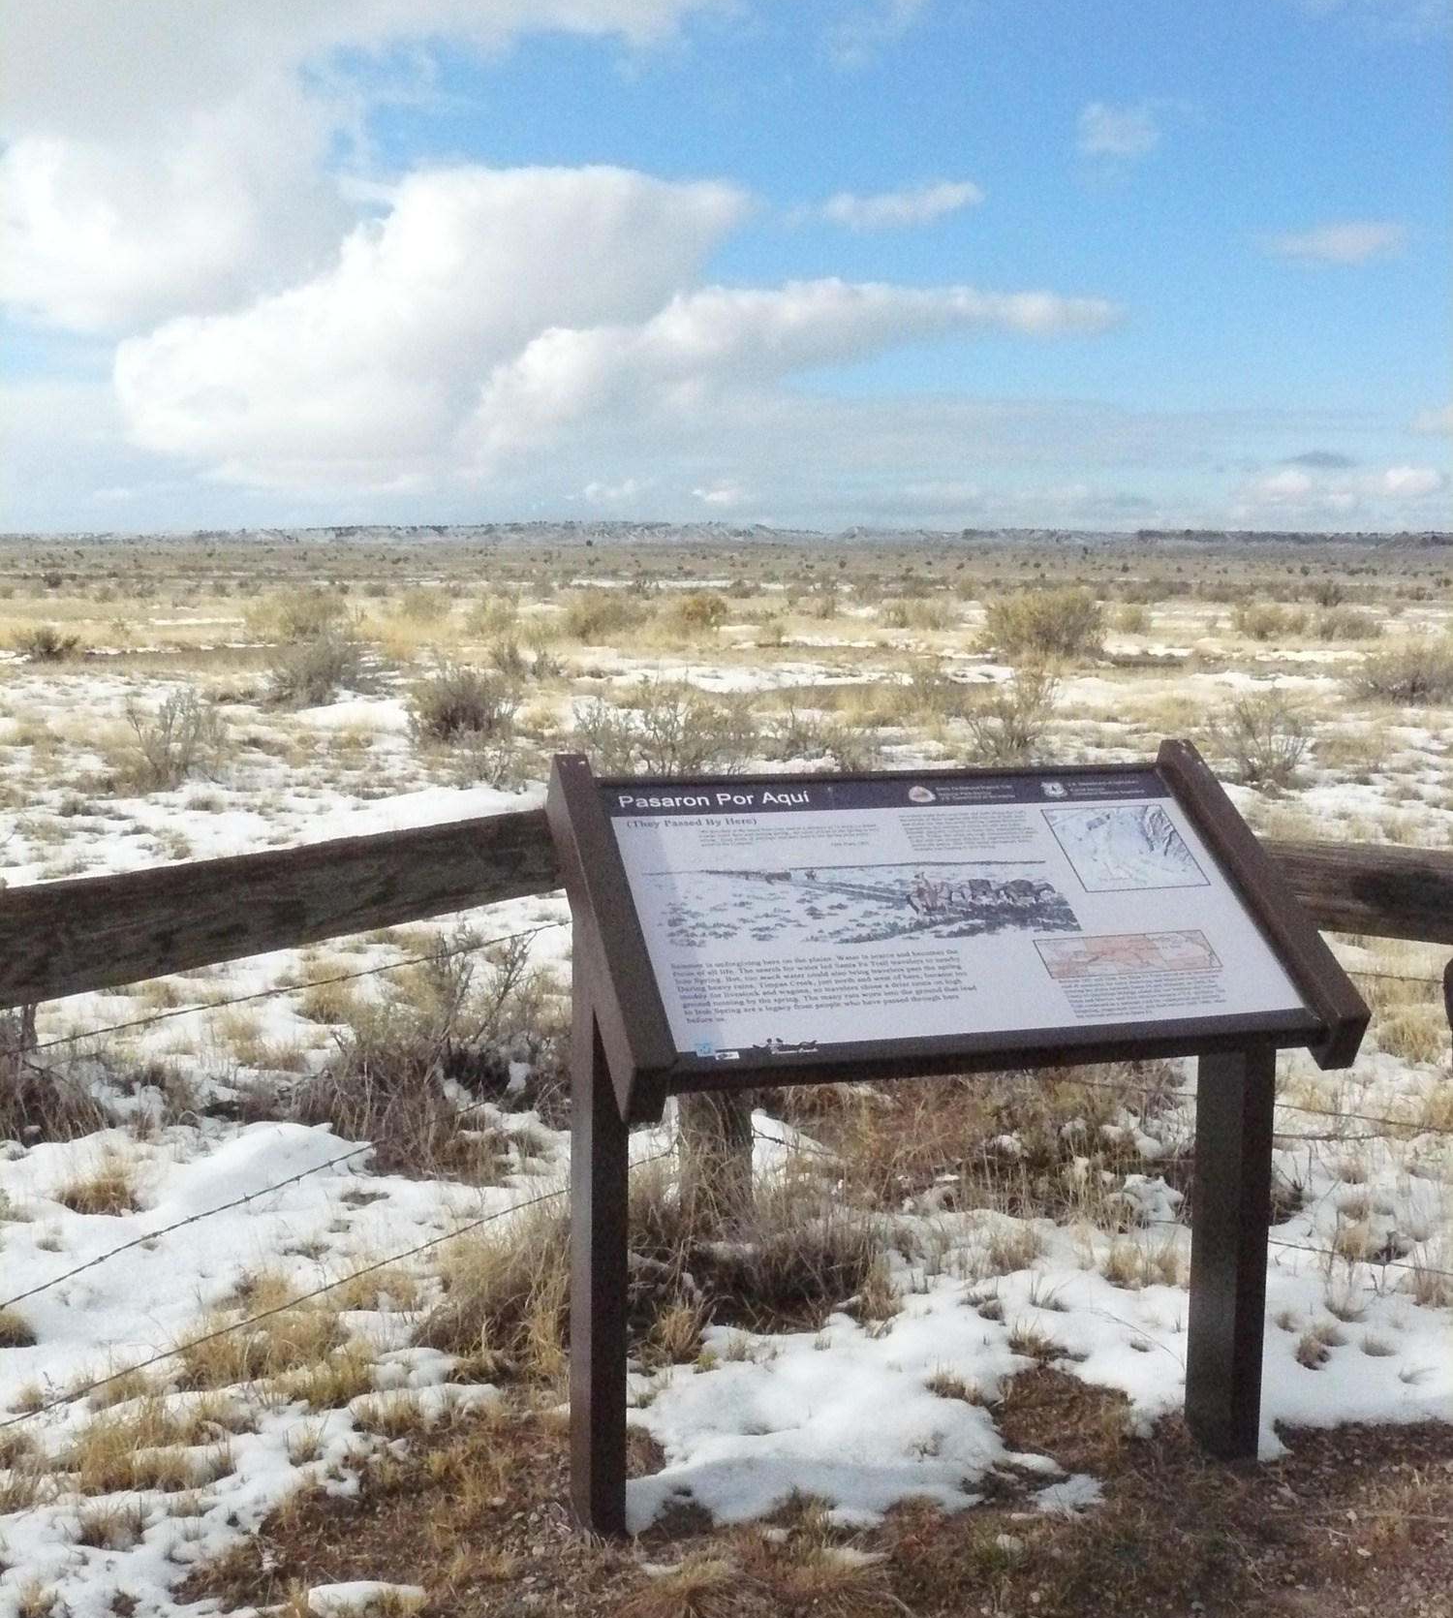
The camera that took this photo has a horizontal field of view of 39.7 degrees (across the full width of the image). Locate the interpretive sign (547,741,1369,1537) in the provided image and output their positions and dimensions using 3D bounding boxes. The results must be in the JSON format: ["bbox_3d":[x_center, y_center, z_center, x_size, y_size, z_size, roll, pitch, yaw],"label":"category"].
[{"bbox_3d":[0.305,0.467,2.904,1.025,1.069,0.589,-2,8,-15],"label":"interpretive sign"}]

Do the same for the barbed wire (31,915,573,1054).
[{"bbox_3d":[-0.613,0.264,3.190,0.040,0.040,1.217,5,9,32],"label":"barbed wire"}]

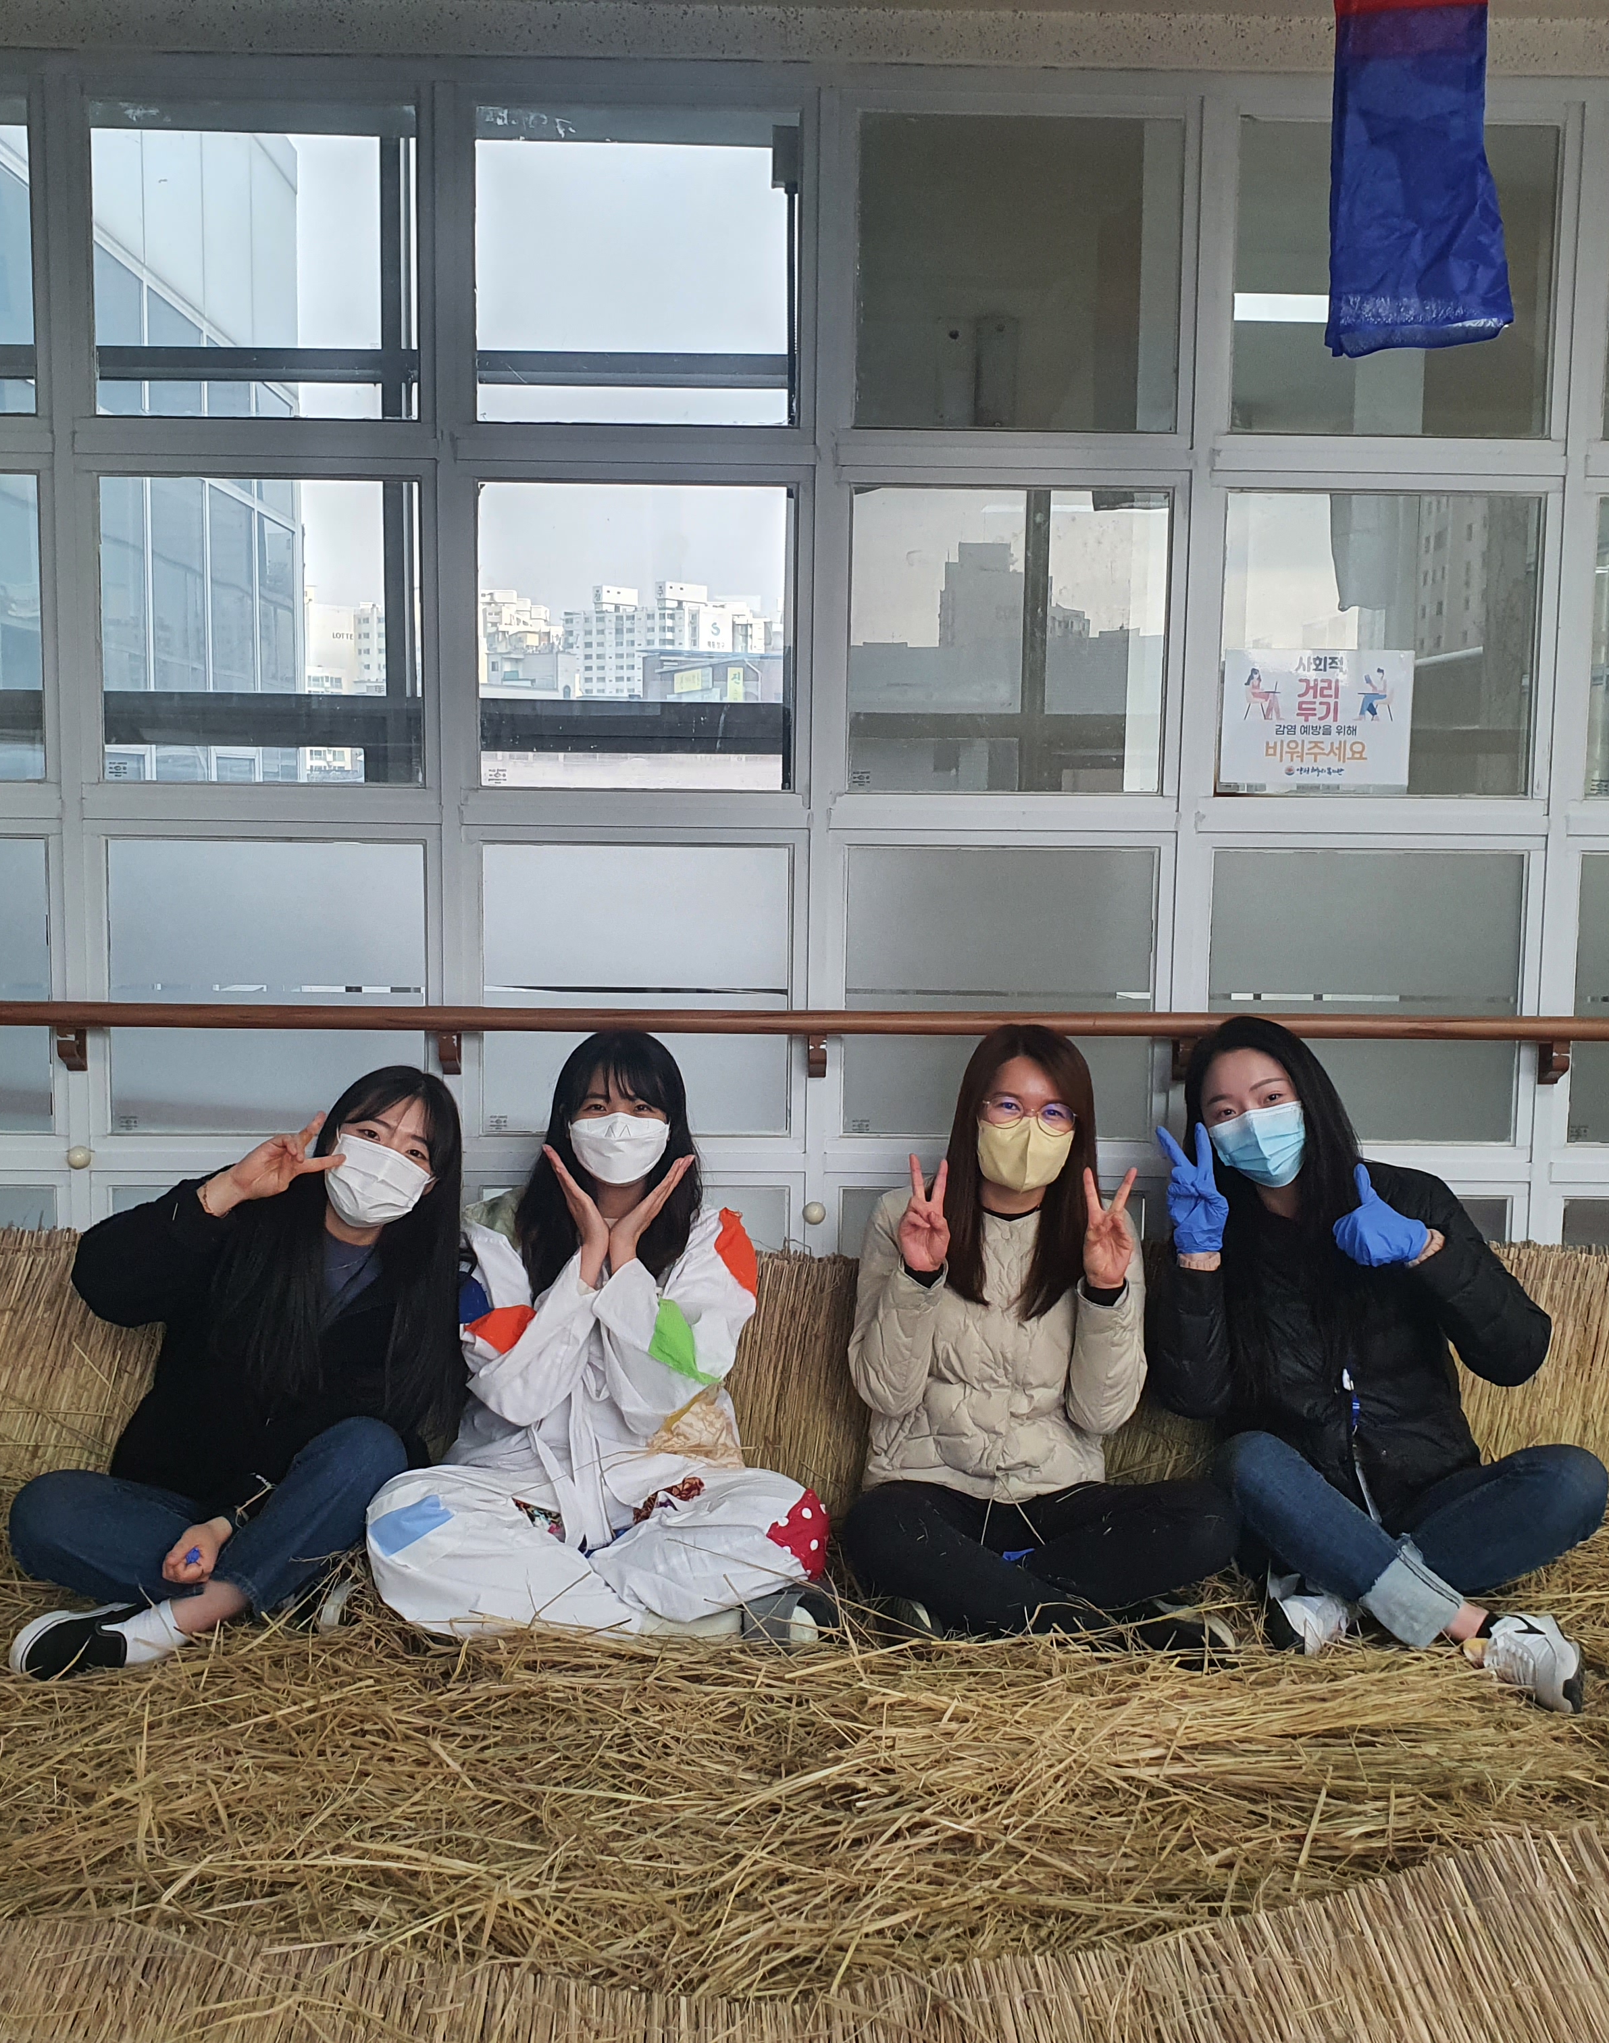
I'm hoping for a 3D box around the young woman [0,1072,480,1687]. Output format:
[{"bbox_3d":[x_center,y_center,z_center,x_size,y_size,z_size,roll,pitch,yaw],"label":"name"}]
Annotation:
[{"bbox_3d":[-0.740,0.419,2.731,0.601,0.725,0.580,0,6,-7],"label":"young woman"}]

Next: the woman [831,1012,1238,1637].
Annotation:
[{"bbox_3d":[0.314,0.396,2.767,0.536,0.788,0.580,1,6,-1],"label":"woman"}]

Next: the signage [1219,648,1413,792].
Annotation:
[{"bbox_3d":[0.817,-0.481,3.253,0.301,0.213,0.005,1,6,-1],"label":"signage"}]

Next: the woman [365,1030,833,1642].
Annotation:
[{"bbox_3d":[-0.271,0.400,2.757,0.616,0.769,0.580,1,6,-1],"label":"woman"}]

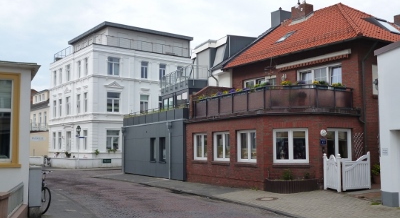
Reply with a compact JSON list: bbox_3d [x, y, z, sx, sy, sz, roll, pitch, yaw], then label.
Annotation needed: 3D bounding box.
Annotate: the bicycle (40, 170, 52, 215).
[{"bbox_3d":[-4.394,2.216,12.646,0.600,1.100,1.780,4,-7,-42],"label":"bicycle"}]

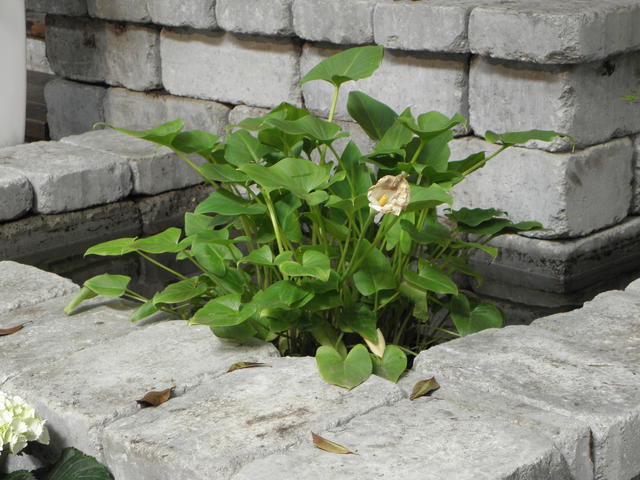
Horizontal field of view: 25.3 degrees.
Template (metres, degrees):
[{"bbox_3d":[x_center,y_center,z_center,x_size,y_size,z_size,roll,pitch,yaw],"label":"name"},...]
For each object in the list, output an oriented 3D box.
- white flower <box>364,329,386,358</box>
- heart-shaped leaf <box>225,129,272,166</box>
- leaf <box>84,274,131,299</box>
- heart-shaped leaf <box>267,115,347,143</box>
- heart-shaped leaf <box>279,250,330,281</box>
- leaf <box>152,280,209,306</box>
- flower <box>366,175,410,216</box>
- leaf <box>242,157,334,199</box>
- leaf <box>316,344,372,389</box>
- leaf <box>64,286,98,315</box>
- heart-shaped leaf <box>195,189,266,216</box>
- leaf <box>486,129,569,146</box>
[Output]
[{"bbox_3d":[0.078,0.145,2.000,0.030,0.041,0.025,-4,15,-11],"label":"white flower"},{"bbox_3d":[-0.112,-0.142,2.230,0.066,0.072,0.020,-24,-24,3],"label":"heart-shaped leaf"},{"bbox_3d":[-0.352,0.077,2.360,0.075,0.020,0.062,-13,31,-10],"label":"leaf"},{"bbox_3d":[-0.022,-0.172,2.200,0.122,0.030,0.085,6,18,4],"label":"heart-shaped leaf"},{"bbox_3d":[-0.024,0.038,2.050,0.065,0.025,0.062,-21,42,-36],"label":"heart-shaped leaf"},{"bbox_3d":[-0.206,0.076,2.100,0.080,0.020,0.052,-12,28,-13],"label":"leaf"},{"bbox_3d":[0.105,-0.068,2.180,0.066,0.062,0.055,0,15,6],"label":"flower"},{"bbox_3d":[-0.049,-0.090,2.080,0.122,0.033,0.088,10,32,13],"label":"leaf"},{"bbox_3d":[0.033,0.170,1.910,0.073,0.018,0.076,-3,43,-6],"label":"leaf"},{"bbox_3d":[-0.375,0.094,2.240,0.050,0.042,0.030,-7,16,-20],"label":"leaf"},{"bbox_3d":[-0.150,-0.063,2.380,0.118,0.022,0.075,-13,31,-11],"label":"heart-shaped leaf"},{"bbox_3d":[0.358,-0.179,2.480,0.145,0.018,0.090,4,13,6],"label":"leaf"}]

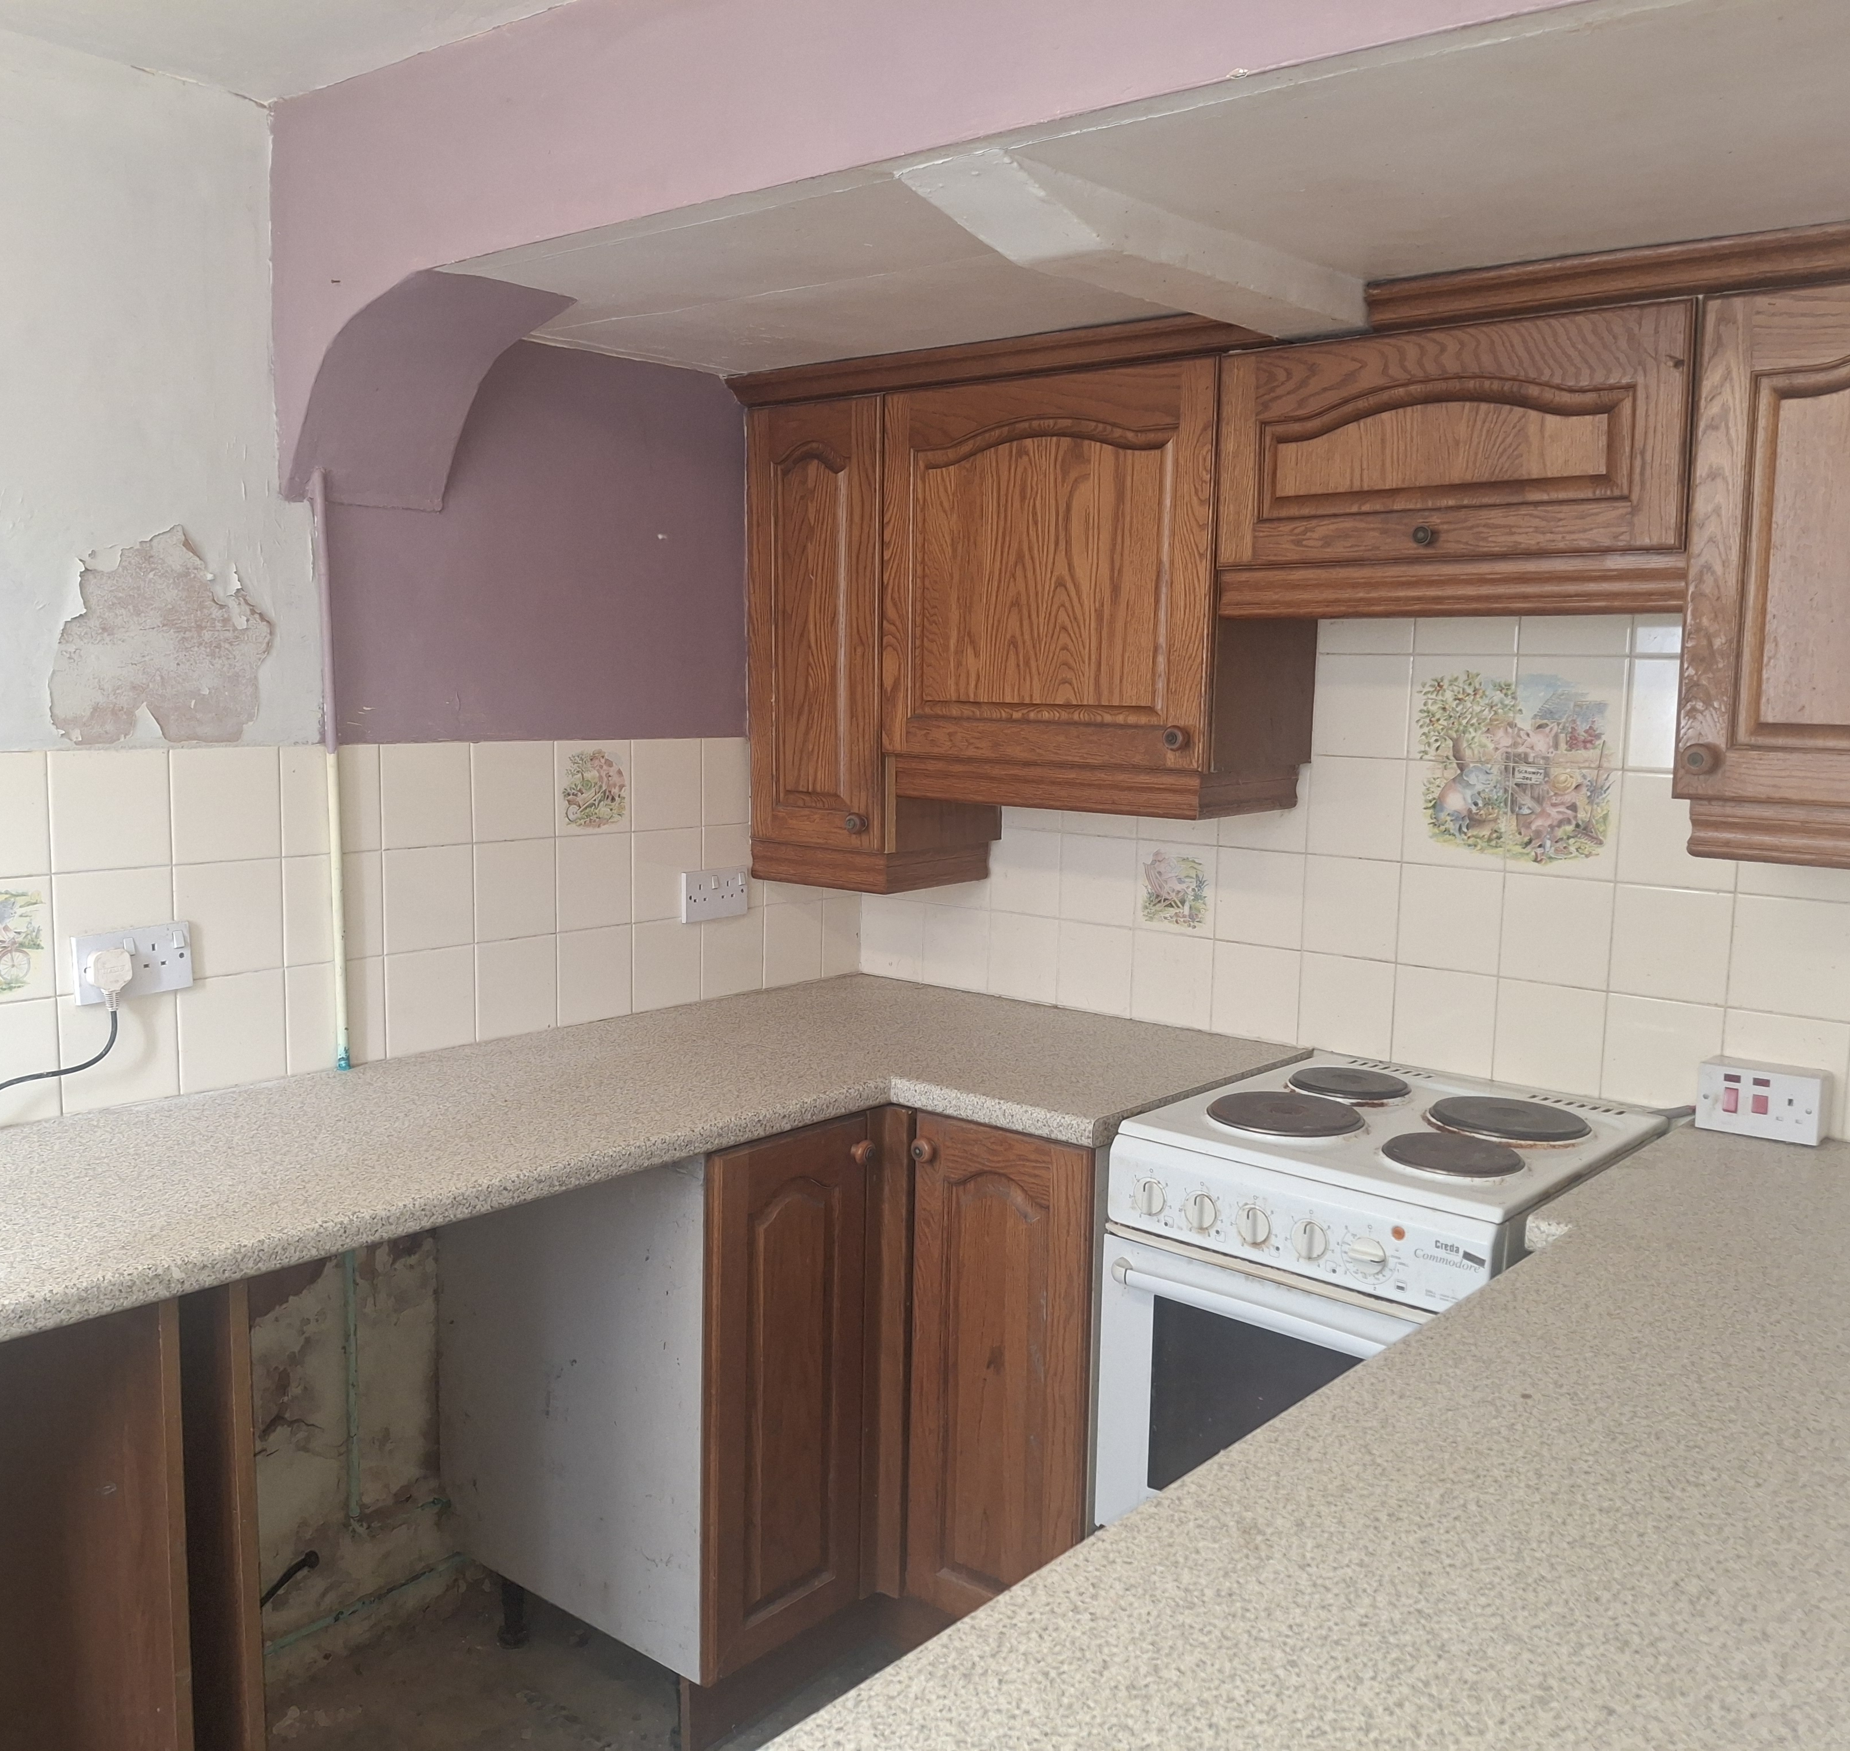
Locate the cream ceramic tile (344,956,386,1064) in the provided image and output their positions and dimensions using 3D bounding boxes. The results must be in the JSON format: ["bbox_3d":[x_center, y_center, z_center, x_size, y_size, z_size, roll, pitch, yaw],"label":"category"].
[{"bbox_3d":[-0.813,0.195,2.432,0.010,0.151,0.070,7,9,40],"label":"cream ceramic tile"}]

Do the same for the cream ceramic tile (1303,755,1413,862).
[{"bbox_3d":[0.639,-0.099,2.482,0.150,0.150,0.008,7,9,40],"label":"cream ceramic tile"}]

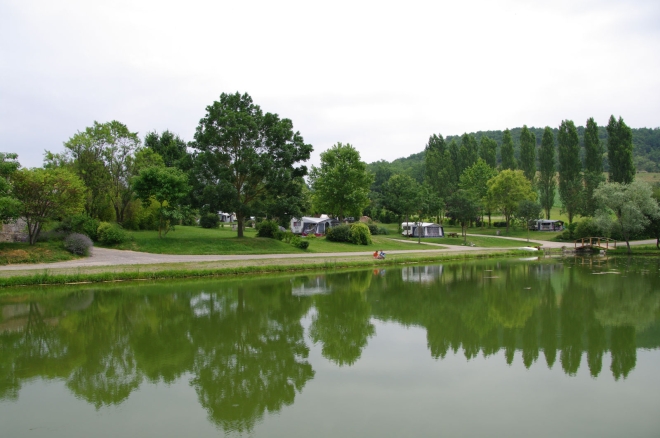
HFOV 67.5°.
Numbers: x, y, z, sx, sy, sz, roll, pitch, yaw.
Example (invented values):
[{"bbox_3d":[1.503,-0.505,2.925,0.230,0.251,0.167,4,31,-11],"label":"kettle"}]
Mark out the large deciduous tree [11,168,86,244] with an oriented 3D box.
[{"bbox_3d":[-22.210,-0.990,39.000,5.900,6.000,5.600,0,-2,0],"label":"large deciduous tree"}]

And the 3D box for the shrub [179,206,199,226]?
[{"bbox_3d":[-22.375,-0.397,78.438,3.200,3.170,2.880,0,-2,-16],"label":"shrub"}]

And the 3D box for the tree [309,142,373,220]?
[{"bbox_3d":[1.600,-5.040,75.500,9.600,13.290,9.200,0,-2,0],"label":"tree"}]

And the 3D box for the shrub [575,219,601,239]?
[{"bbox_3d":[40.630,1.660,78.000,4.200,3.470,4.000,0,-2,0],"label":"shrub"}]

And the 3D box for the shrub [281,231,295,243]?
[{"bbox_3d":[-4.810,2.010,56.000,1.600,1.420,1.500,0,-2,0],"label":"shrub"}]

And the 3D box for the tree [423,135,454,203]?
[{"bbox_3d":[28.243,-10.022,128.667,7.120,23.950,6.760,-1,-2,12],"label":"tree"}]

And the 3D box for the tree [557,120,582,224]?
[{"bbox_3d":[58.021,-11.167,120.000,6.070,25.490,5.890,0,-2,0],"label":"tree"}]

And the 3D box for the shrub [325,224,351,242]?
[{"bbox_3d":[1.152,1.855,63.243,3.200,2.300,3.040,0,-2,1],"label":"shrub"}]

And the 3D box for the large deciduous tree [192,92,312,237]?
[{"bbox_3d":[-9.156,-6.379,58.395,14.010,17.130,13.310,0,-2,-9],"label":"large deciduous tree"}]

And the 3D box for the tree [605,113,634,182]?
[{"bbox_3d":[68.104,-11.605,115.883,5.660,25.790,5.660,-1,-2,30],"label":"tree"}]

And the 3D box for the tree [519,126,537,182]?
[{"bbox_3d":[45.950,-10.820,115.000,4.100,22.330,4.100,0,-2,0],"label":"tree"}]

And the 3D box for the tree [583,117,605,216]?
[{"bbox_3d":[55.440,-10.410,104.000,4.600,22.300,4.600,0,-2,0],"label":"tree"}]

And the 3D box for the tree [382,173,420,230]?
[{"bbox_3d":[13.163,-2.669,91.000,7.000,11.410,6.790,0,-2,0],"label":"tree"}]

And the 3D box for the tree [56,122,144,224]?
[{"bbox_3d":[-25.290,-5.080,54.000,9.180,11.360,8.900,0,-2,0],"label":"tree"}]

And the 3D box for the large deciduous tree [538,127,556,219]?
[{"bbox_3d":[55.002,-11.506,125.000,4.550,23.770,4.420,0,-2,0],"label":"large deciduous tree"}]

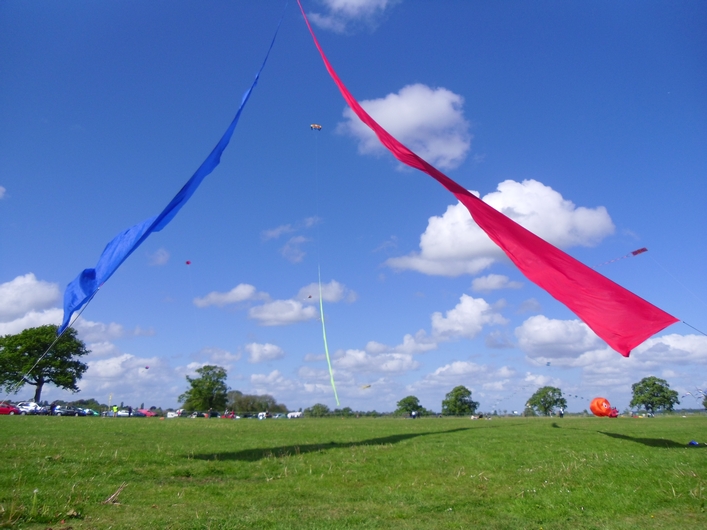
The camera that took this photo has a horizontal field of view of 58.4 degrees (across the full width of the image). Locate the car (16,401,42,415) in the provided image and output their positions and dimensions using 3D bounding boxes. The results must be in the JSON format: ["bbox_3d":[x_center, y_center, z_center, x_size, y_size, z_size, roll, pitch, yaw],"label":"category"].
[{"bbox_3d":[-42.697,19.132,84.000,4.100,1.550,1.740,-7,-14,27],"label":"car"}]

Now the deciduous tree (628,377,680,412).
[{"bbox_3d":[101.797,44.518,215.000,16.400,12.800,15.580,0,-13,0],"label":"deciduous tree"}]

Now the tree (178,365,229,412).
[{"bbox_3d":[-39.629,33.824,170.000,13.500,13.000,12.820,0,-13,0],"label":"tree"}]

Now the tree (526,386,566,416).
[{"bbox_3d":[80.639,57.095,265.000,16.400,12.100,15.580,0,-13,0],"label":"tree"}]

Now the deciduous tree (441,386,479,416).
[{"bbox_3d":[44.505,57.190,265.000,15.300,12.300,14.540,0,-13,0],"label":"deciduous tree"}]

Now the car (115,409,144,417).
[{"bbox_3d":[-39.428,26.160,112.000,4.300,1.450,1.740,2,-13,-8],"label":"car"}]

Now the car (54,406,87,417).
[{"bbox_3d":[-41.486,21.496,93.000,4.150,1.450,1.720,2,-13,-7],"label":"car"}]

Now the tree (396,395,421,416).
[{"bbox_3d":[28.673,73.637,330.000,11.800,10.600,11.210,0,-13,0],"label":"tree"}]

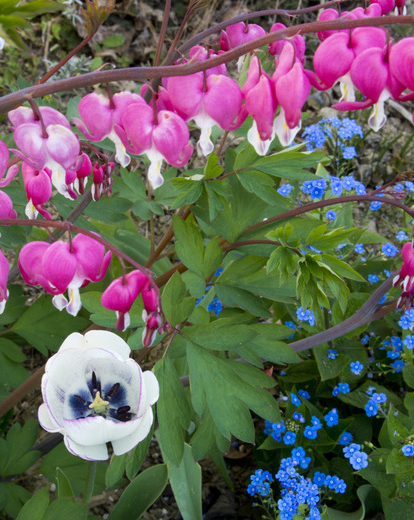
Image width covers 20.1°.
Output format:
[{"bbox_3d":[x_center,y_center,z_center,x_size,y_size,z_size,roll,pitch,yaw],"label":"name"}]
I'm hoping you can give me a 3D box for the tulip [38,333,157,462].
[{"bbox_3d":[-0.053,0.067,0.570,0.058,0.043,0.058,0,40,0],"label":"tulip"}]

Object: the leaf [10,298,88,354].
[{"bbox_3d":[-0.077,0.032,0.570,0.038,0.008,0.034,0,41,0],"label":"leaf"}]

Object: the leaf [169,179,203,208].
[{"bbox_3d":[-0.010,-0.033,0.580,0.019,0.009,0.014,-35,56,-28],"label":"leaf"}]

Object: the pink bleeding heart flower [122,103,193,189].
[{"bbox_3d":[-0.021,-0.049,0.500,0.030,0.034,0.016,0,35,0],"label":"pink bleeding heart flower"}]

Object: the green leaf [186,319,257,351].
[{"bbox_3d":[0.006,0.039,0.610,0.038,0.008,0.020,0,44,0],"label":"green leaf"}]

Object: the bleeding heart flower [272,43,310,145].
[{"bbox_3d":[0.037,-0.074,0.520,0.015,0.040,0.026,-11,29,-15],"label":"bleeding heart flower"}]

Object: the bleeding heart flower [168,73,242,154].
[{"bbox_3d":[-0.001,-0.065,0.520,0.034,0.037,0.018,-2,28,-4],"label":"bleeding heart flower"}]

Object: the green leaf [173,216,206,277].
[{"bbox_3d":[-0.009,-0.006,0.600,0.019,0.032,0.012,0,23,0],"label":"green leaf"}]

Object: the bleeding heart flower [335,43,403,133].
[{"bbox_3d":[0.072,-0.077,0.520,0.031,0.034,0.018,-15,38,-20],"label":"bleeding heart flower"}]

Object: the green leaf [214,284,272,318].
[{"bbox_3d":[0.018,0.022,0.610,0.029,0.009,0.018,22,51,19],"label":"green leaf"}]

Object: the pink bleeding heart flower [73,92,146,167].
[{"bbox_3d":[-0.046,-0.061,0.550,0.030,0.031,0.015,-8,27,9],"label":"pink bleeding heart flower"}]

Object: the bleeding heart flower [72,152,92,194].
[{"bbox_3d":[-0.060,-0.041,0.560,0.012,0.020,0.010,-10,30,-18],"label":"bleeding heart flower"}]

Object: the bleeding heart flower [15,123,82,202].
[{"bbox_3d":[-0.072,-0.045,0.530,0.029,0.031,0.015,-12,26,1],"label":"bleeding heart flower"}]

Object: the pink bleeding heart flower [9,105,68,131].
[{"bbox_3d":[-0.080,-0.057,0.560,0.031,0.030,0.015,-8,27,4],"label":"pink bleeding heart flower"}]

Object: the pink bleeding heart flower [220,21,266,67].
[{"bbox_3d":[0.018,-0.107,0.580,0.024,0.024,0.015,0,30,0],"label":"pink bleeding heart flower"}]

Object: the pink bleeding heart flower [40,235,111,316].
[{"bbox_3d":[-0.056,0.007,0.500,0.029,0.031,0.016,-12,37,-16],"label":"pink bleeding heart flower"}]

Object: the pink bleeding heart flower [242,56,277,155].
[{"bbox_3d":[0.021,-0.063,0.475,0.013,0.034,0.023,-7,31,-12],"label":"pink bleeding heart flower"}]

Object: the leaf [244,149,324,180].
[{"bbox_3d":[0.035,-0.044,0.540,0.037,0.008,0.021,-5,32,-8],"label":"leaf"}]

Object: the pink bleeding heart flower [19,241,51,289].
[{"bbox_3d":[-0.071,0.003,0.505,0.022,0.023,0.014,10,31,17],"label":"pink bleeding heart flower"}]

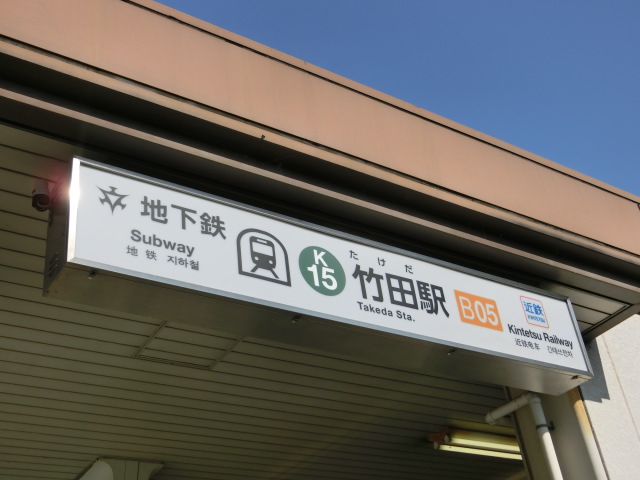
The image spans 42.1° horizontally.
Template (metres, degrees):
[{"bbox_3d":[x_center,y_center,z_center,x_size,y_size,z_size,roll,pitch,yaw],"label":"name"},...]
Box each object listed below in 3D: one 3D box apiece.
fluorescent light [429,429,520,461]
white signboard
[{"bbox_3d":[1.526,1.847,7.420,1.240,0.104,0.235,15,-40,-30],"label":"fluorescent light"},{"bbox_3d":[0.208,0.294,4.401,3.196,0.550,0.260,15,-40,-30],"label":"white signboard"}]

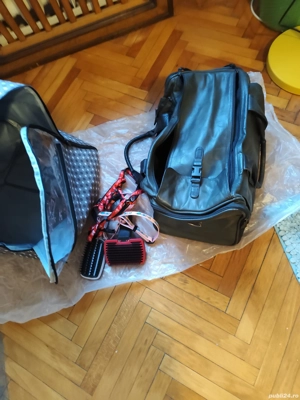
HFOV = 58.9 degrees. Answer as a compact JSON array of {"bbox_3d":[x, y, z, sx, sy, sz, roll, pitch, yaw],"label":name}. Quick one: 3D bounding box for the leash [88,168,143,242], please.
[{"bbox_3d":[-0.130,0.023,0.956,0.123,0.045,0.297,31,78,17],"label":"leash"}]

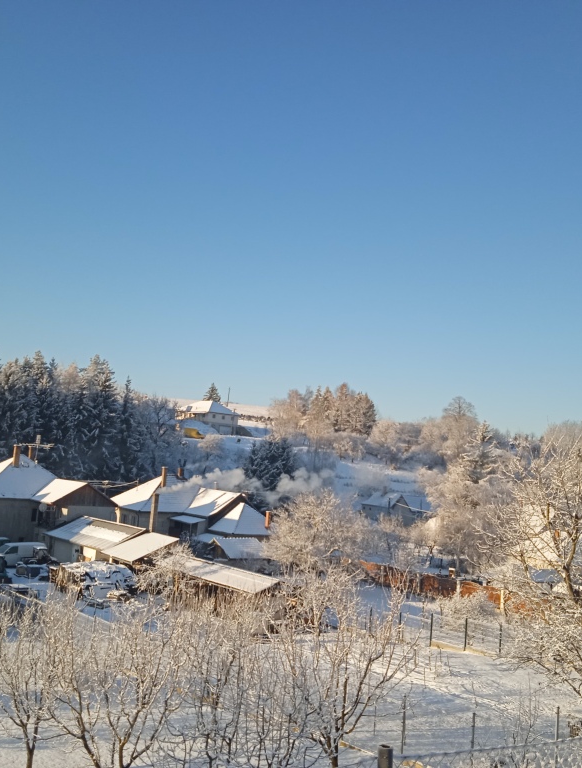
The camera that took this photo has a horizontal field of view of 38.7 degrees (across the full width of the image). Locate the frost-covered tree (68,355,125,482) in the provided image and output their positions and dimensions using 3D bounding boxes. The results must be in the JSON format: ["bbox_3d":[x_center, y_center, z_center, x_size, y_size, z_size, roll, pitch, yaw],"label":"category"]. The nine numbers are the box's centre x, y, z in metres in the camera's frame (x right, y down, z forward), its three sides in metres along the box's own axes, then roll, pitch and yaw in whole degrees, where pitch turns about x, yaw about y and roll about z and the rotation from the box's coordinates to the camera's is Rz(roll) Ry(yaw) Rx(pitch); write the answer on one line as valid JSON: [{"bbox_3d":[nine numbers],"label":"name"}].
[{"bbox_3d":[-27.993,4.630,118.000,7.440,17.670,7.440,5,-5,-13],"label":"frost-covered tree"}]

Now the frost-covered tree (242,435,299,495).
[{"bbox_3d":[-2.941,11.643,117.000,7.670,8.580,7.670,3,-4,0],"label":"frost-covered tree"}]

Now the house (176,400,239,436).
[{"bbox_3d":[-20.589,8.415,205.000,9.780,7.450,12.230,8,-6,-40],"label":"house"}]

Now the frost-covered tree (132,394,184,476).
[{"bbox_3d":[-20.786,8.069,130.000,7.920,12.610,7.920,3,-4,0],"label":"frost-covered tree"}]

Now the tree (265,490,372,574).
[{"bbox_3d":[1.963,11.047,63.000,7.820,6.260,7.820,3,-4,0],"label":"tree"}]

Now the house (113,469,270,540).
[{"bbox_3d":[-11.382,13.389,93.000,13.800,7.000,11.500,5,-4,-23],"label":"house"}]

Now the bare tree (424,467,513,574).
[{"bbox_3d":[17.572,13.612,82.000,8.640,10.490,8.640,3,-5,13],"label":"bare tree"}]

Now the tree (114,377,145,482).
[{"bbox_3d":[-24.881,7.020,128.000,4.800,16.050,4.800,3,-4,0],"label":"tree"}]

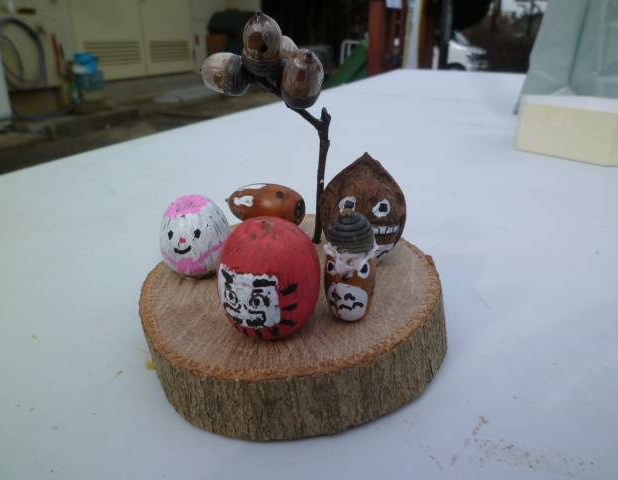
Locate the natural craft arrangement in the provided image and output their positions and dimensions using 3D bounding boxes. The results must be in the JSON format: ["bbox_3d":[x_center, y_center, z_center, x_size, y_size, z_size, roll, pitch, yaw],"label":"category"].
[{"bbox_3d":[-0.003,-0.015,0.133,0.090,0.092,0.099,0,24,0],"label":"natural craft arrangement"}]

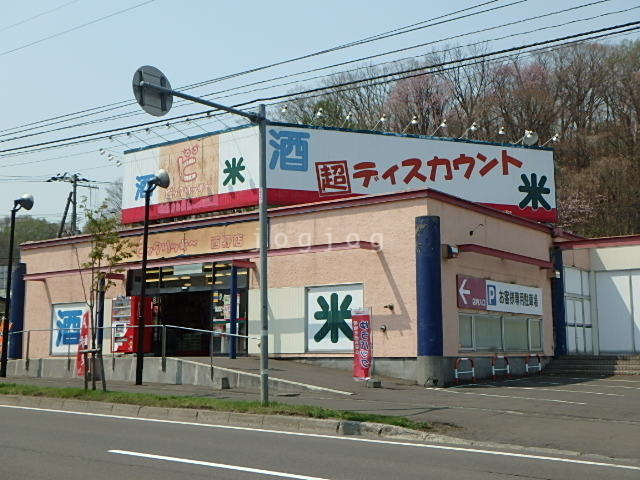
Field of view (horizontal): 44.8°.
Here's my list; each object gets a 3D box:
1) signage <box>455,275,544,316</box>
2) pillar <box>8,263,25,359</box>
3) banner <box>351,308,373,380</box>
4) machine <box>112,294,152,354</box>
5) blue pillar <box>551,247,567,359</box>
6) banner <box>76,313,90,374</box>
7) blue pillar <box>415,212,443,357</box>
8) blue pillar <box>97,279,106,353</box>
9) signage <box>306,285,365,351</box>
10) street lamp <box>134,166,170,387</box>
[{"bbox_3d":[5.702,1.764,23.832,0.100,0.890,6.050,-6,-10,37],"label":"signage"},{"bbox_3d":[-12.460,2.881,31.963,0.650,3.800,0.650,-6,-10,37],"label":"pillar"},{"bbox_3d":[1.044,2.611,19.400,0.600,1.800,0.080,-6,-10,37],"label":"banner"},{"bbox_3d":[-6.405,2.946,26.528,1.140,1.850,0.800,-6,-10,37],"label":"machine"},{"bbox_3d":[8.150,2.157,26.962,0.650,3.700,0.650,-6,-10,37],"label":"blue pillar"},{"bbox_3d":[-6.975,3.067,22.900,0.500,1.880,0.100,-6,-10,37],"label":"banner"},{"bbox_3d":[2.853,1.209,20.253,0.650,3.640,0.650,0,-8,0],"label":"blue pillar"},{"bbox_3d":[-7.589,2.584,26.928,0.180,2.880,0.180,-6,-10,37],"label":"blue pillar"},{"bbox_3d":[0.387,2.248,22.030,2.050,1.910,0.080,-6,-10,37],"label":"signage"},{"bbox_3d":[-4.847,1.037,22.403,0.500,6.160,0.850,-6,-10,37],"label":"street lamp"}]

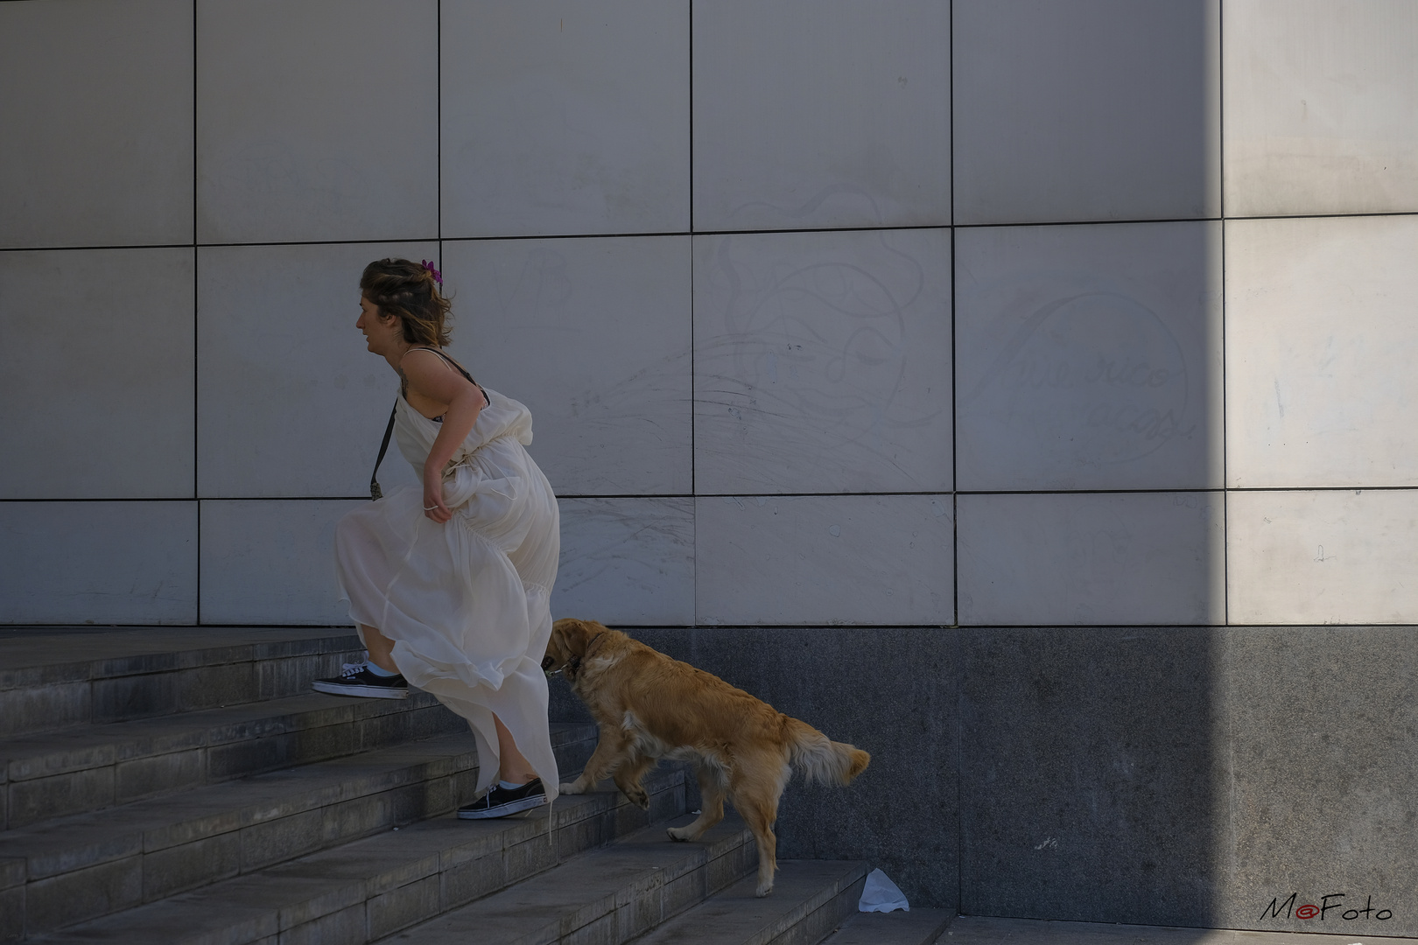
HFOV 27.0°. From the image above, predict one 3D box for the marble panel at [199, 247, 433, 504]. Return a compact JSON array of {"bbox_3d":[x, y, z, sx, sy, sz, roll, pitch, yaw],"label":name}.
[{"bbox_3d":[-1.355,-0.353,10.259,0.874,0.877,0.040,-1,-1,11],"label":"marble panel"}]

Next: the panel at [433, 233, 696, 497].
[{"bbox_3d":[-0.486,-0.362,10.091,0.874,0.877,0.040,-1,-1,11],"label":"panel"}]

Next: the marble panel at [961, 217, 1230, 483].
[{"bbox_3d":[1.252,-0.380,9.756,0.874,0.877,0.040,-1,-1,11],"label":"marble panel"}]

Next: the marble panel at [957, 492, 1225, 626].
[{"bbox_3d":[1.256,0.285,9.740,0.874,0.433,0.040,-1,-1,11],"label":"marble panel"}]

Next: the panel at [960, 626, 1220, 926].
[{"bbox_3d":[1.260,0.992,9.723,0.874,0.960,0.040,-1,-1,11],"label":"panel"}]

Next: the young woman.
[{"bbox_3d":[-0.751,0.182,8.140,0.640,1.545,0.460,-1,-1,11],"label":"young woman"}]

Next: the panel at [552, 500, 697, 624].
[{"bbox_3d":[-0.482,0.303,10.075,0.874,0.433,0.040,-1,-1,11],"label":"panel"}]

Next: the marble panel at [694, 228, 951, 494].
[{"bbox_3d":[0.383,-0.371,9.924,0.874,0.877,0.040,-1,-1,11],"label":"marble panel"}]

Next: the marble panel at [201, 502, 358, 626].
[{"bbox_3d":[-1.351,0.312,10.243,0.874,0.433,0.040,-1,-1,11],"label":"marble panel"}]

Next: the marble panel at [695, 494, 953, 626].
[{"bbox_3d":[0.387,0.294,9.908,0.874,0.433,0.040,-1,-1,11],"label":"marble panel"}]

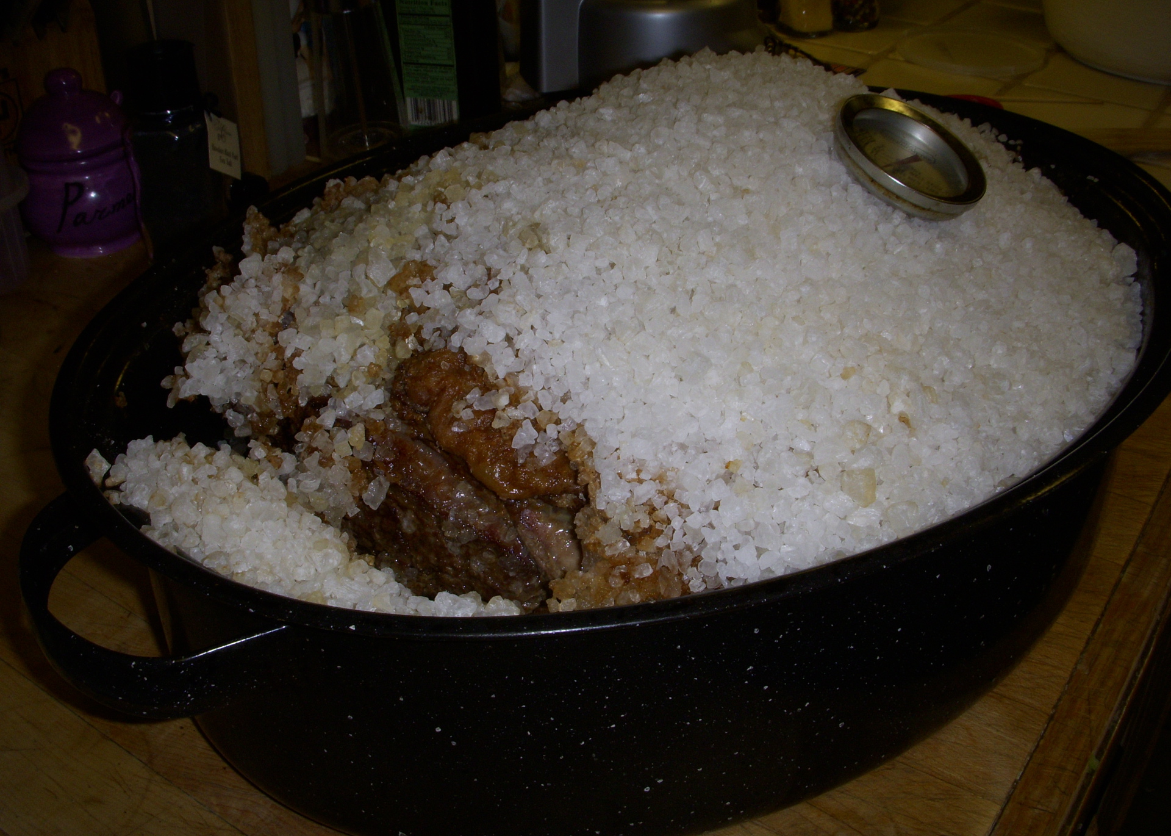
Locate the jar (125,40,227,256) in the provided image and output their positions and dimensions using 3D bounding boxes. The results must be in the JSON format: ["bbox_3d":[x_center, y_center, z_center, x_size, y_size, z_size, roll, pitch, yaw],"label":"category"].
[{"bbox_3d":[-0.221,-0.143,0.691,0.044,0.111,0.044,-9,34,-16],"label":"jar"}]

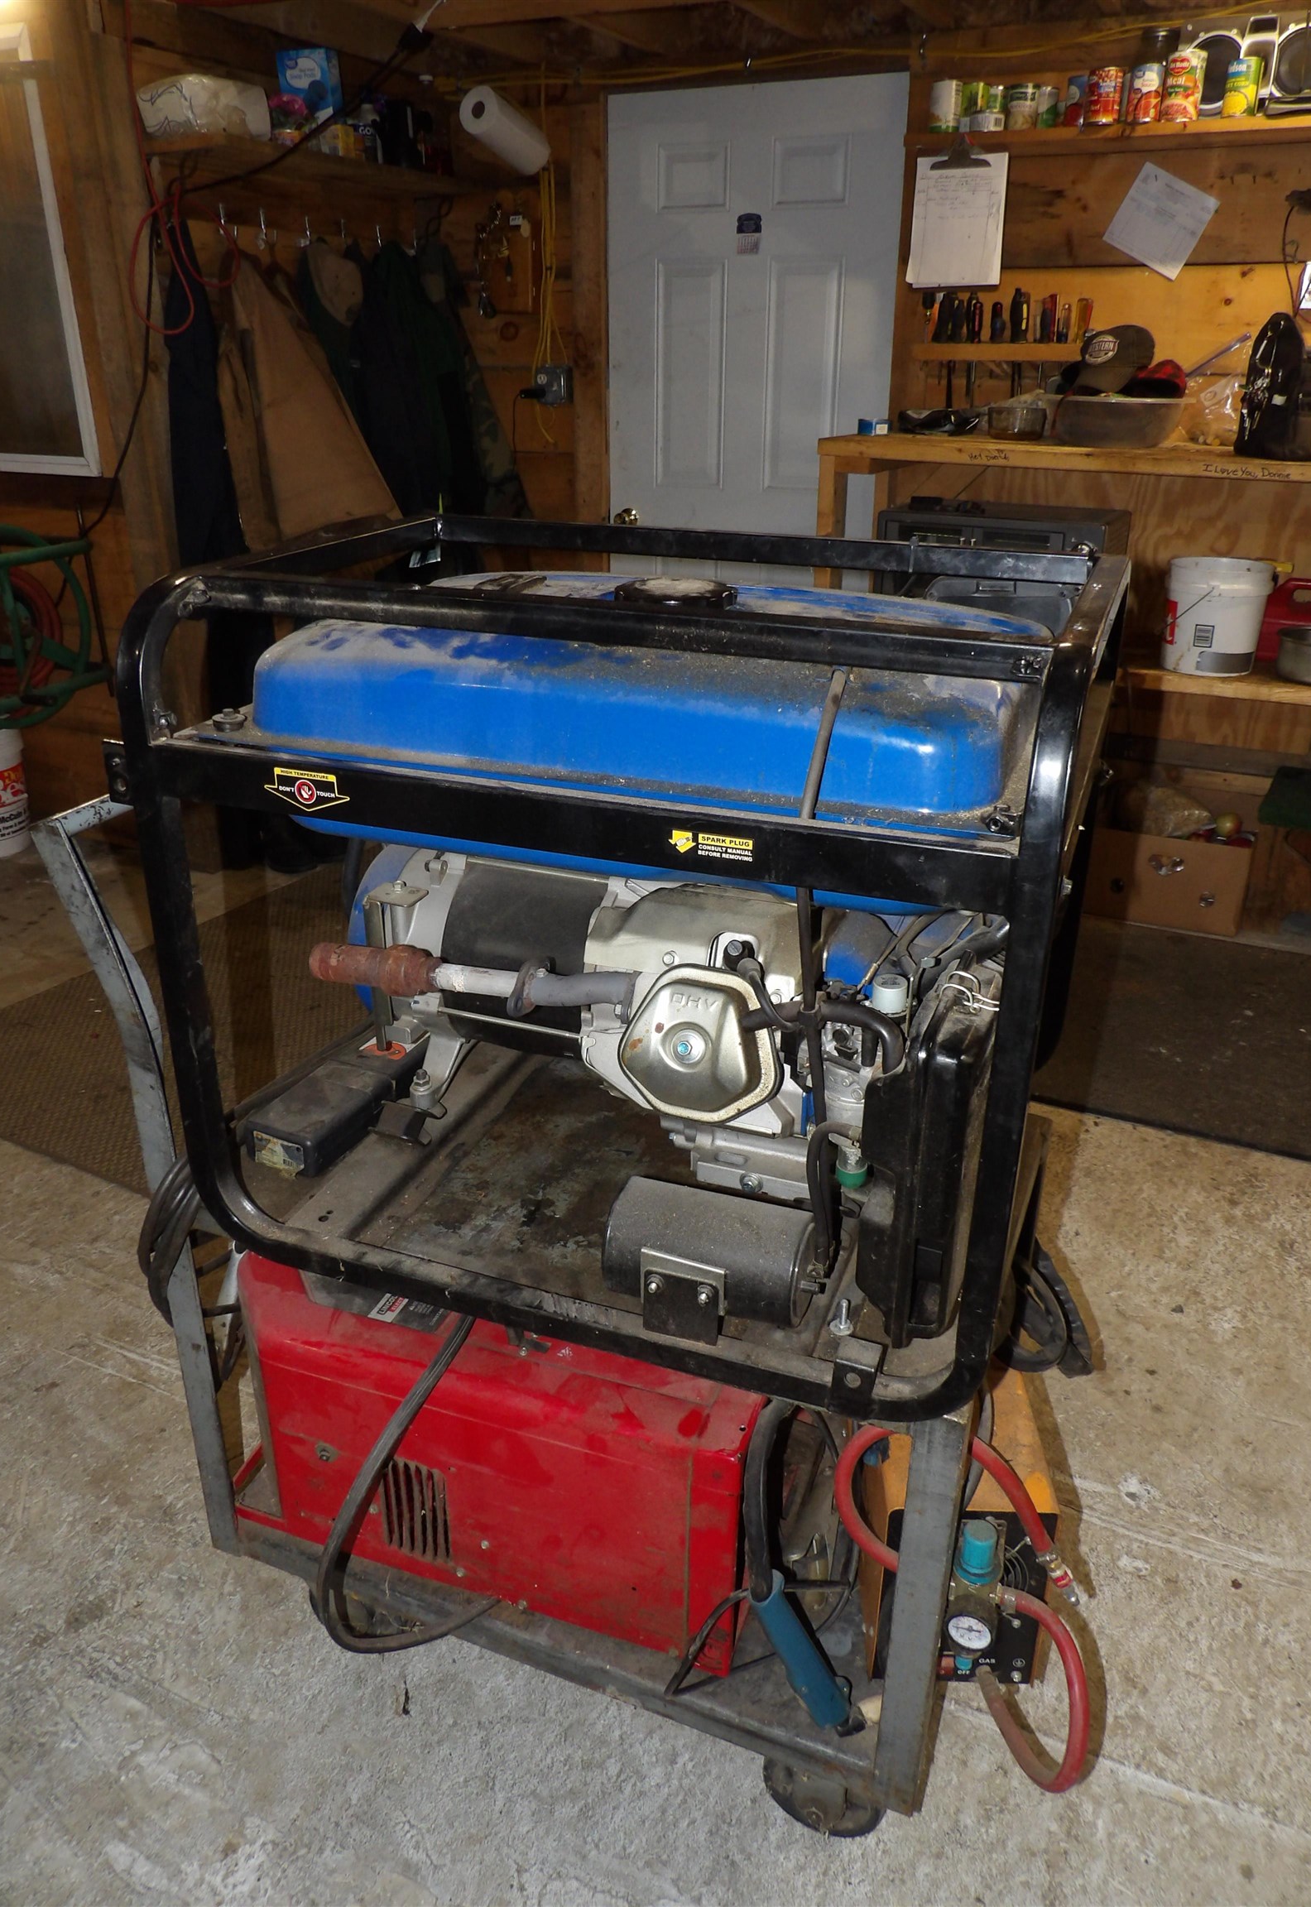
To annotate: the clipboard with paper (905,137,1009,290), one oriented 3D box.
[{"bbox_3d":[0.728,-1.767,3.161,0.230,0.322,0.025,12,28,23],"label":"clipboard with paper"}]

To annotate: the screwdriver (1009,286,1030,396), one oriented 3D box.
[{"bbox_3d":[0.940,-1.589,3.441,0.028,0.259,0.028,12,28,23],"label":"screwdriver"}]

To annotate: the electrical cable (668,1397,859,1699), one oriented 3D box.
[{"bbox_3d":[0.104,0.582,1.296,0.134,0.328,0.119,12,28,23],"label":"electrical cable"}]

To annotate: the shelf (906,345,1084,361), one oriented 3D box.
[{"bbox_3d":[0.926,-1.596,3.516,0.479,0.039,0.090,11,26,23],"label":"shelf"}]

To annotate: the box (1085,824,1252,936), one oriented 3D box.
[{"bbox_3d":[1.383,-0.242,3.530,0.376,0.237,0.320,12,28,23],"label":"box"}]

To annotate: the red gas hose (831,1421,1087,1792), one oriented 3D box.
[{"bbox_3d":[0.277,0.612,1.242,0.231,0.387,0.149,0,26,0],"label":"red gas hose"}]

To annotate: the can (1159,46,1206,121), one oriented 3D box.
[{"bbox_3d":[1.163,-1.900,2.908,0.080,0.138,0.080,12,28,23],"label":"can"}]

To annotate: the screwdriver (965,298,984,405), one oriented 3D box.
[{"bbox_3d":[0.836,-1.593,3.496,0.028,0.262,0.028,12,28,23],"label":"screwdriver"}]

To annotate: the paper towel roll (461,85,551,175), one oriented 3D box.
[{"bbox_3d":[-0.406,-2.282,3.694,0.125,0.125,0.280,15,10,28],"label":"paper towel roll"}]

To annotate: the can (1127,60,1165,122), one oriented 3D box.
[{"bbox_3d":[1.147,-2.018,3.097,0.073,0.109,0.073,11,26,23],"label":"can"}]

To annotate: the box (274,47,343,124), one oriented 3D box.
[{"bbox_3d":[-0.848,-2.109,3.268,0.147,0.195,0.054,11,26,23],"label":"box"}]

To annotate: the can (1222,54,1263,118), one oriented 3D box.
[{"bbox_3d":[1.267,-1.868,2.863,0.072,0.113,0.072,12,28,23],"label":"can"}]

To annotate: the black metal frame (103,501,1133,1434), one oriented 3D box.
[{"bbox_3d":[0.000,-0.043,1.251,0.745,0.630,0.492,10,27,19],"label":"black metal frame"}]

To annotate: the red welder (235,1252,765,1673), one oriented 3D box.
[{"bbox_3d":[-0.145,0.481,1.442,0.580,0.310,0.265,9,25,18],"label":"red welder"}]

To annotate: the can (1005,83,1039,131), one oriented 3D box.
[{"bbox_3d":[0.848,-1.942,3.051,0.070,0.099,0.070,12,28,23],"label":"can"}]

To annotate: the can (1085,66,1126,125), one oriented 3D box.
[{"bbox_3d":[1.008,-1.923,2.978,0.075,0.112,0.075,12,28,23],"label":"can"}]

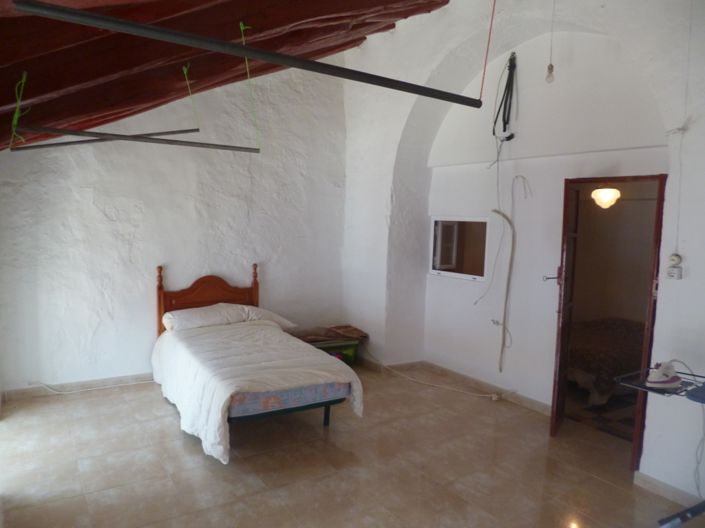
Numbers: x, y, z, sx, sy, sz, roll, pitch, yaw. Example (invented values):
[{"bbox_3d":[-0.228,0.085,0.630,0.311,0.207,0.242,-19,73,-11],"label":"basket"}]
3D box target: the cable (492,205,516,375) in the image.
[{"bbox_3d":[1.419,0.264,4.701,0.060,1.550,0.250,-1,6,-32],"label":"cable"}]

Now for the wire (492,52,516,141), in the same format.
[{"bbox_3d":[1.420,-1.583,4.578,0.100,0.780,0.210,-1,6,-32],"label":"wire"}]

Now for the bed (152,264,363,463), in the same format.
[{"bbox_3d":[-0.962,0.672,4.335,1.180,1.160,2.030,-1,6,-33],"label":"bed"}]

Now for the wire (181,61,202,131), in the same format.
[{"bbox_3d":[-1.251,-1.291,3.799,0.130,0.500,0.060,-1,6,-33],"label":"wire"}]

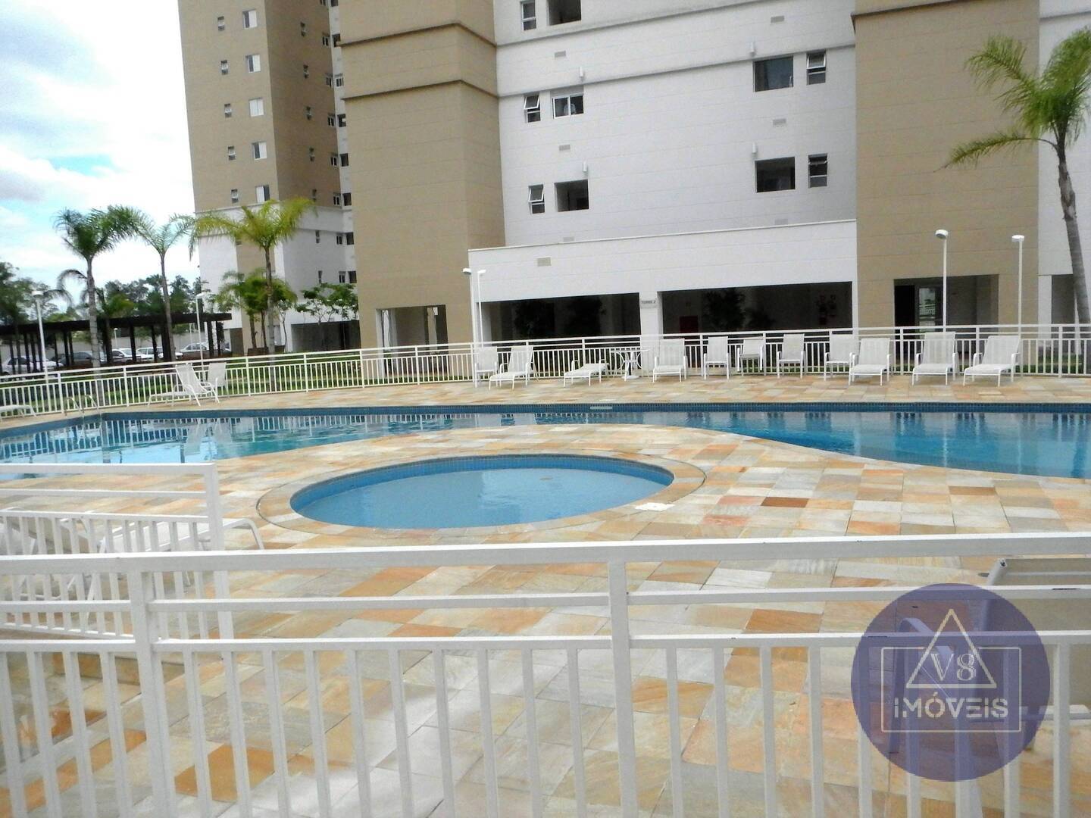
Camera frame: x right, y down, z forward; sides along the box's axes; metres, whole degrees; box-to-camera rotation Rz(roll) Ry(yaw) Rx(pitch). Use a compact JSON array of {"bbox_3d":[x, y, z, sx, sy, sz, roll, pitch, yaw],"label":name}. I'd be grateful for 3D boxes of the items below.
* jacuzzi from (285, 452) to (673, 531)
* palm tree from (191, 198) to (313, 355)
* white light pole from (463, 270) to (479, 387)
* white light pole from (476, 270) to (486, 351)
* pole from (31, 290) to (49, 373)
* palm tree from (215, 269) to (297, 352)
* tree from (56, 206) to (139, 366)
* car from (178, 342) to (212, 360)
[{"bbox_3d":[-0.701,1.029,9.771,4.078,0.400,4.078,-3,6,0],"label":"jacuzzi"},{"bbox_3d":[-8.398,-3.272,25.725,3.532,5.580,3.356,-3,6,0],"label":"palm tree"},{"bbox_3d":[-2.118,-2.315,24.635,0.270,3.210,0.360,1,7,30],"label":"white light pole"},{"bbox_3d":[-1.814,-2.407,25.457,0.270,3.185,0.360,2,8,37],"label":"white light pole"},{"bbox_3d":[-12.924,-1.422,22.512,0.270,3.110,0.360,-1,6,17],"label":"pole"},{"bbox_3d":[-15.279,-4.946,47.267,4.358,4.987,4.140,-3,6,0],"label":"palm tree"},{"bbox_3d":[-12.160,-2.813,24.278,2.354,5.413,2.472,-3,6,0],"label":"tree"},{"bbox_3d":[-26.697,-4.433,68.000,4.250,1.460,1.720,-1,7,22],"label":"car"}]

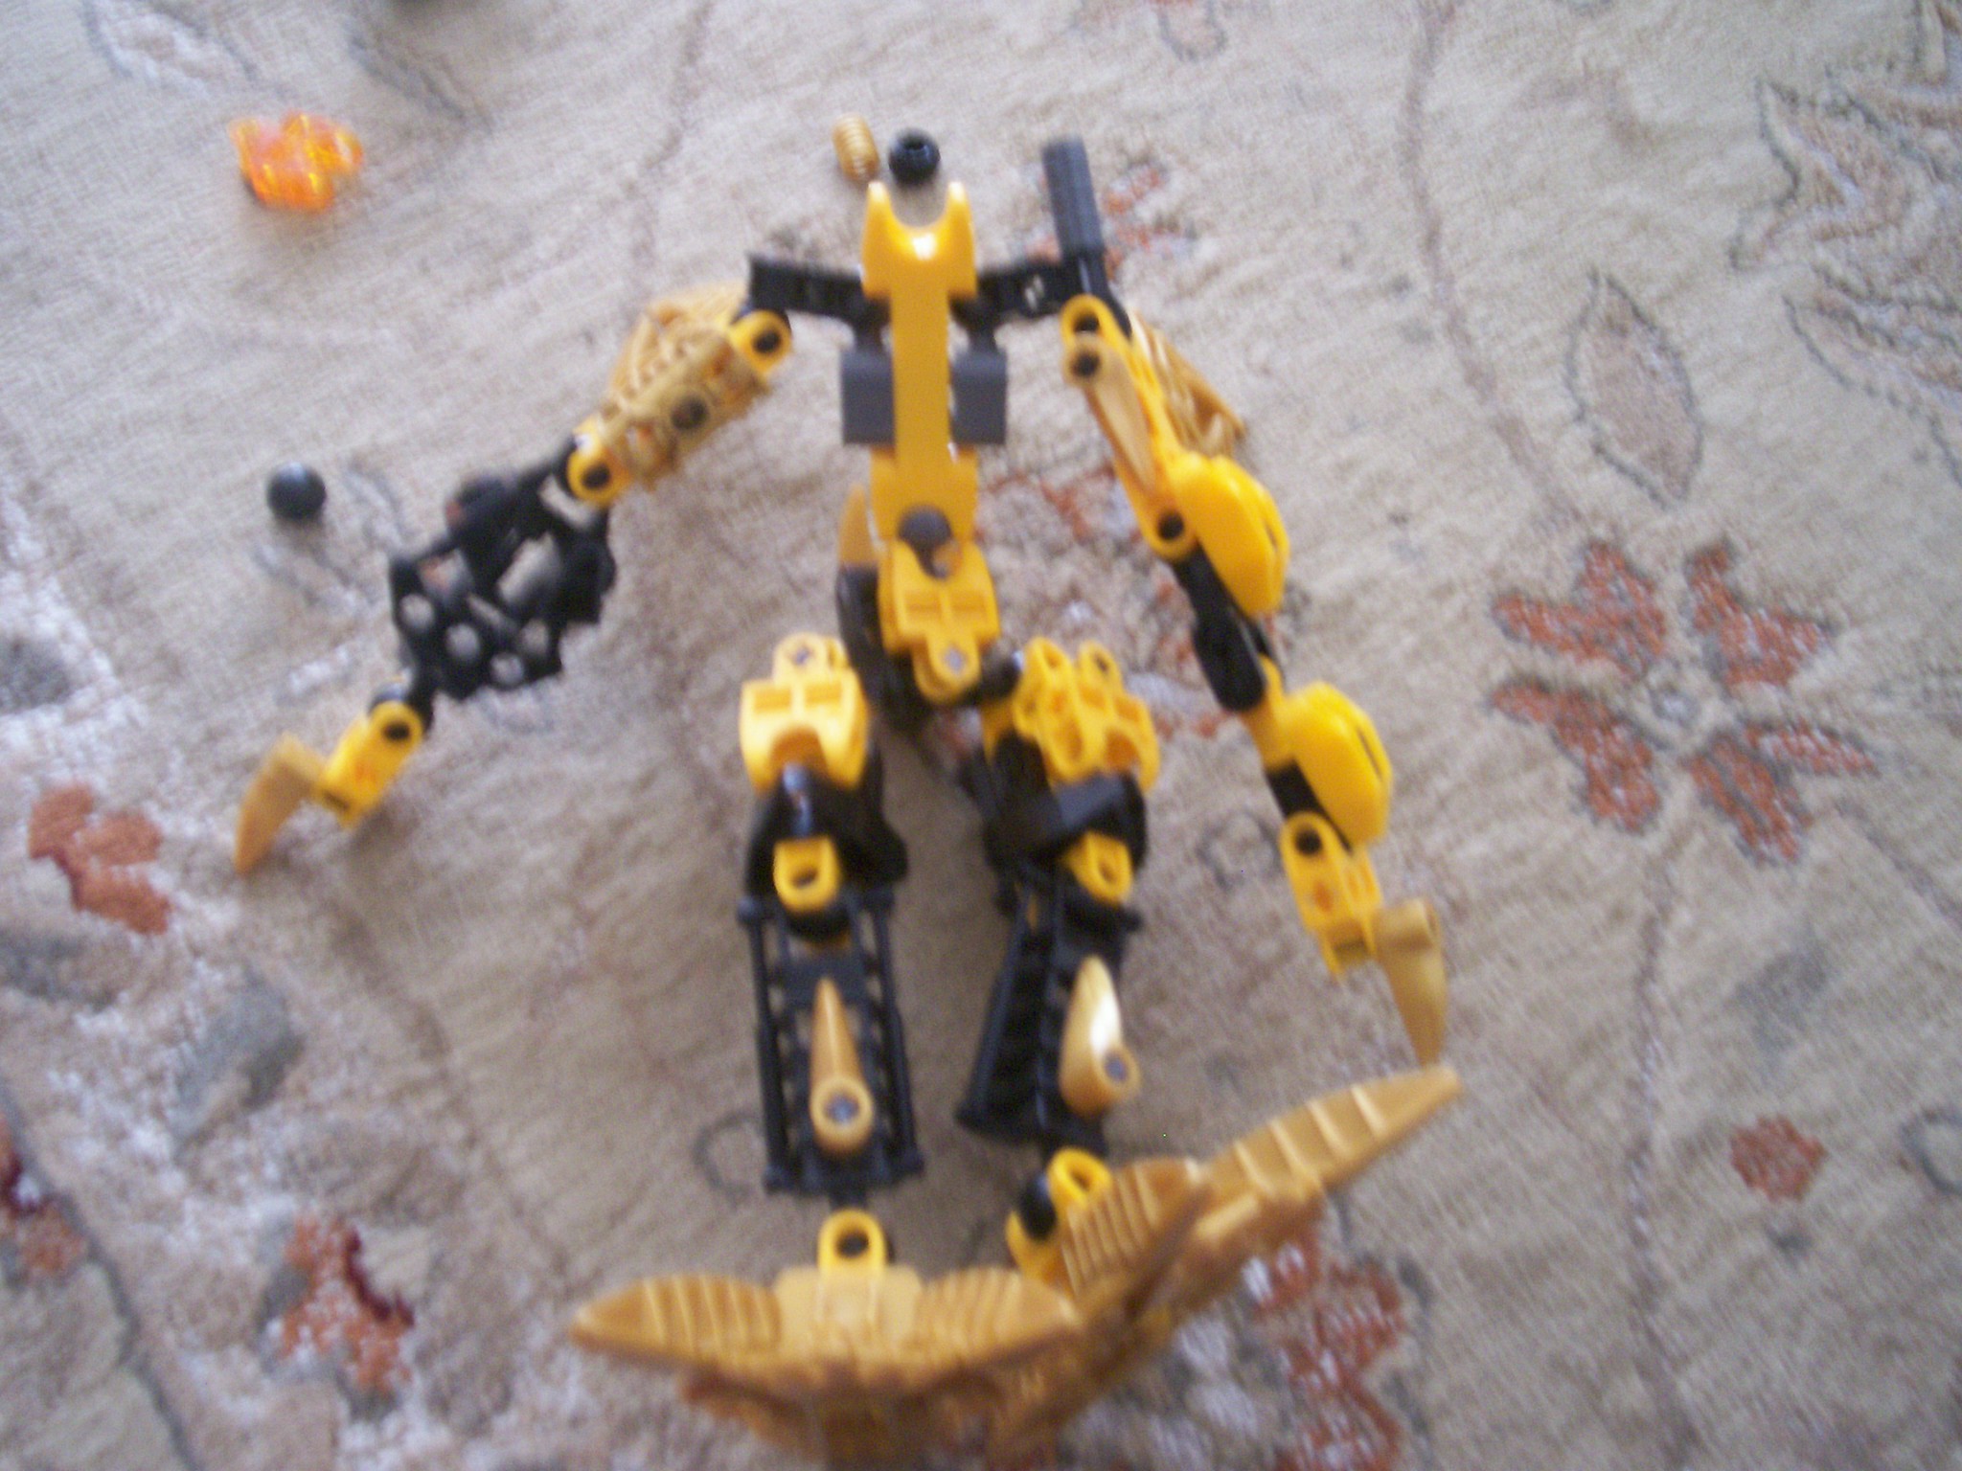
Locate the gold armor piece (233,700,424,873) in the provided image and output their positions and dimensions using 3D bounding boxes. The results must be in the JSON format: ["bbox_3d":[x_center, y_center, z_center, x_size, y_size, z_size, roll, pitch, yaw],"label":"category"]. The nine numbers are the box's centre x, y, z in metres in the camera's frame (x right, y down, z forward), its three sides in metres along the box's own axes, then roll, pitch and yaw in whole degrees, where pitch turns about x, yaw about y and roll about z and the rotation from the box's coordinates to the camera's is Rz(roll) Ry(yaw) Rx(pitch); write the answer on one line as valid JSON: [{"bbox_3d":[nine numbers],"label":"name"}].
[{"bbox_3d":[-0.096,0.007,0.301,0.021,0.012,0.025,7,57,4],"label":"gold armor piece"}]

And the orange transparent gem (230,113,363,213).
[{"bbox_3d":[-0.133,-0.111,0.397,0.024,0.012,0.016,-5,56,-3],"label":"orange transparent gem"}]

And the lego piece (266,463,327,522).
[{"bbox_3d":[-0.118,-0.042,0.353,0.010,0.010,0.010,0,57,0],"label":"lego piece"}]

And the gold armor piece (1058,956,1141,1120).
[{"bbox_3d":[0.014,0.039,0.257,0.009,0.010,0.022,21,57,-23],"label":"gold armor piece"}]

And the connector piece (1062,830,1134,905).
[{"bbox_3d":[0.016,0.018,0.272,0.009,0.009,0.011,-4,76,-33],"label":"connector piece"}]

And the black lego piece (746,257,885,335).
[{"bbox_3d":[-0.027,-0.073,0.338,0.024,0.009,0.010,5,63,3],"label":"black lego piece"}]

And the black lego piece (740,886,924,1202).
[{"bbox_3d":[-0.020,0.041,0.271,0.021,0.015,0.041,-7,57,-4],"label":"black lego piece"}]

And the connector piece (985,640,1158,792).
[{"bbox_3d":[0.013,-0.003,0.290,0.015,0.015,0.022,-12,86,-41],"label":"connector piece"}]

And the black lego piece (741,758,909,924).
[{"bbox_3d":[-0.022,0.015,0.291,0.021,0.018,0.022,-7,57,-4],"label":"black lego piece"}]

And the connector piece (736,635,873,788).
[{"bbox_3d":[-0.026,-0.003,0.298,0.017,0.015,0.021,-7,57,-5],"label":"connector piece"}]

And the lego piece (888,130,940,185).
[{"bbox_3d":[-0.013,-0.114,0.402,0.010,0.010,0.010,0,56,0],"label":"lego piece"}]

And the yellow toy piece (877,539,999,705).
[{"bbox_3d":[-0.006,-0.017,0.310,0.015,0.013,0.025,-2,79,-12],"label":"yellow toy piece"}]

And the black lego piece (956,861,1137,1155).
[{"bbox_3d":[0.009,0.037,0.271,0.018,0.013,0.041,22,62,-23],"label":"black lego piece"}]

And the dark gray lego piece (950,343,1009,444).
[{"bbox_3d":[0.000,-0.054,0.324,0.009,0.009,0.015,0,57,0],"label":"dark gray lego piece"}]

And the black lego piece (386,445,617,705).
[{"bbox_3d":[-0.073,-0.024,0.312,0.029,0.013,0.044,39,80,6],"label":"black lego piece"}]

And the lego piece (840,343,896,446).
[{"bbox_3d":[-0.018,-0.054,0.324,0.009,0.009,0.015,0,57,0],"label":"lego piece"}]

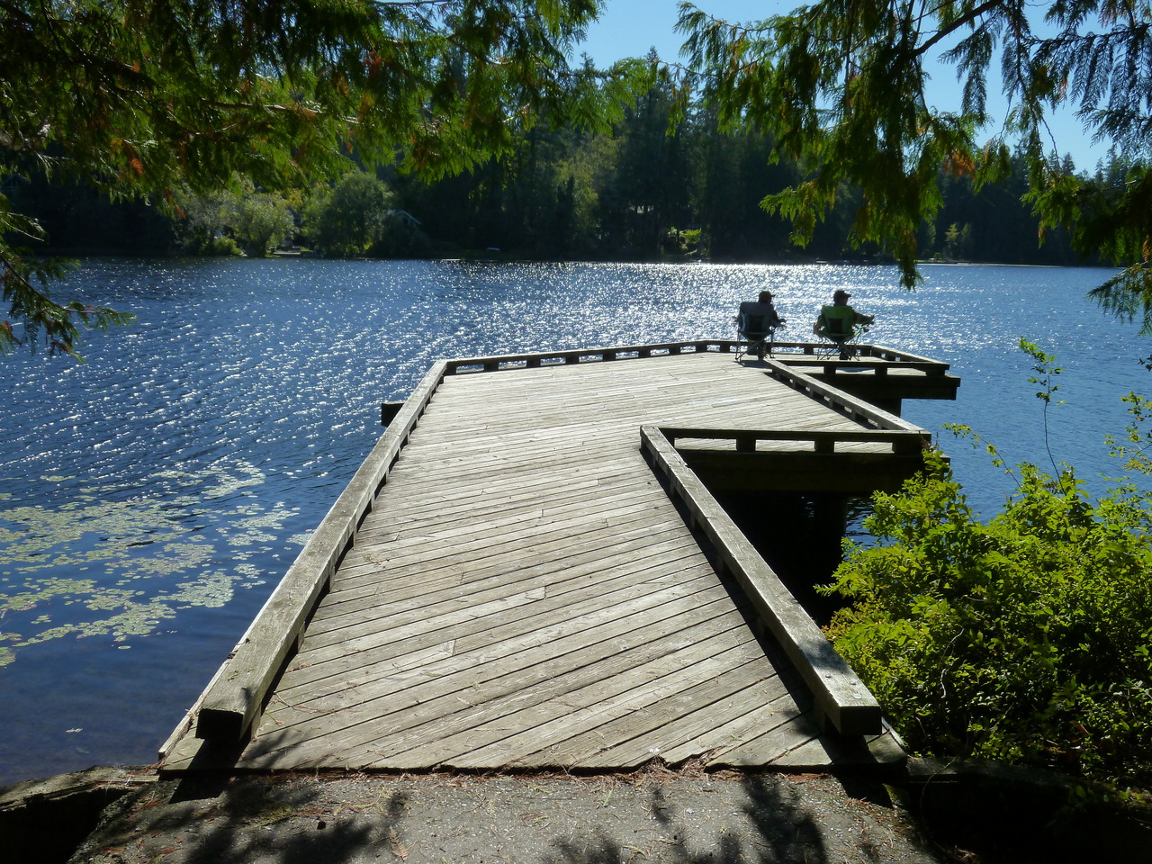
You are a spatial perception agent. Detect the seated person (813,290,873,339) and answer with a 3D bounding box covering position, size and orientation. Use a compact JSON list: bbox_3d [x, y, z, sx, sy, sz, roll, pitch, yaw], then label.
[{"bbox_3d":[4.288,-1.702,17.469,0.820,1.150,0.800,6,11,26],"label":"seated person"}]

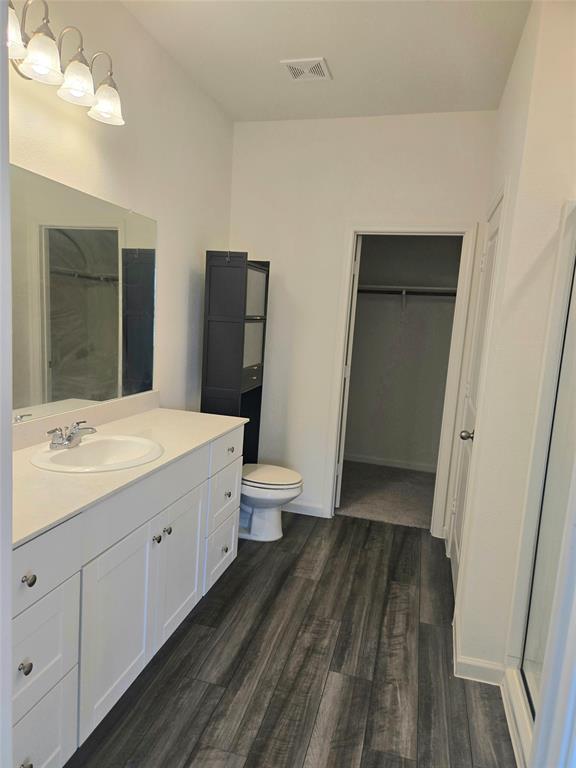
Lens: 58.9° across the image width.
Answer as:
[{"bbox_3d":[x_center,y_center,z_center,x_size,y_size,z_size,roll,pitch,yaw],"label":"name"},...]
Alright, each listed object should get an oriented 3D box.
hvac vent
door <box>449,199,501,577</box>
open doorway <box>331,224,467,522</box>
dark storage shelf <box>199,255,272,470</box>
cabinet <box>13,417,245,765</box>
[{"bbox_3d":[0.107,-1.700,2.789,0.235,0.024,0.234,6,8,15],"label":"hvac vent"},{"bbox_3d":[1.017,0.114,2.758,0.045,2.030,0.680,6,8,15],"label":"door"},{"bbox_3d":[0.742,0.004,3.551,0.698,2.028,0.130,6,8,15],"label":"open doorway"},{"bbox_3d":[-0.355,0.083,3.323,0.270,1.790,0.450,6,8,15],"label":"dark storage shelf"},{"bbox_3d":[-0.743,0.693,2.047,0.557,0.855,1.770,6,8,15],"label":"cabinet"}]

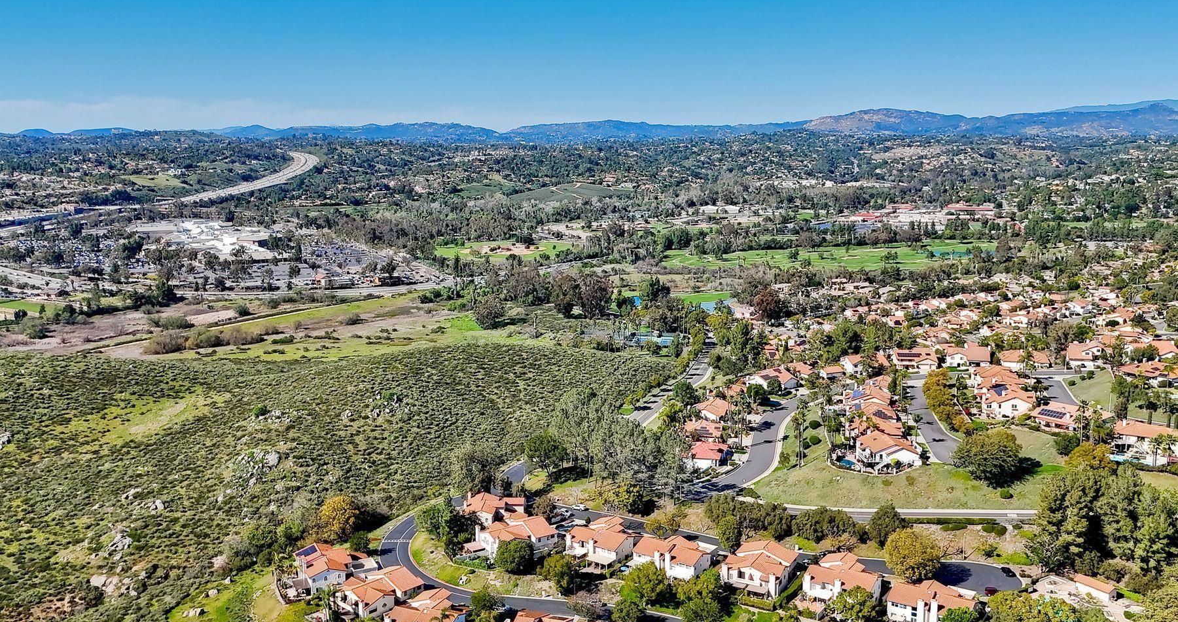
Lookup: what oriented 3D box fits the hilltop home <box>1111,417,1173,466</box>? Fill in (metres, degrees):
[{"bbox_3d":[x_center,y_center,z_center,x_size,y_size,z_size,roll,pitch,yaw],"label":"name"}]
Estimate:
[{"bbox_3d":[186.089,43.705,284.568,17.500,8.600,14.000,6,12,27],"label":"hilltop home"}]

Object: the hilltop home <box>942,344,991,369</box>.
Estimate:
[{"bbox_3d":[180.126,21.855,405.623,18.500,8.300,16.000,2,11,12],"label":"hilltop home"}]

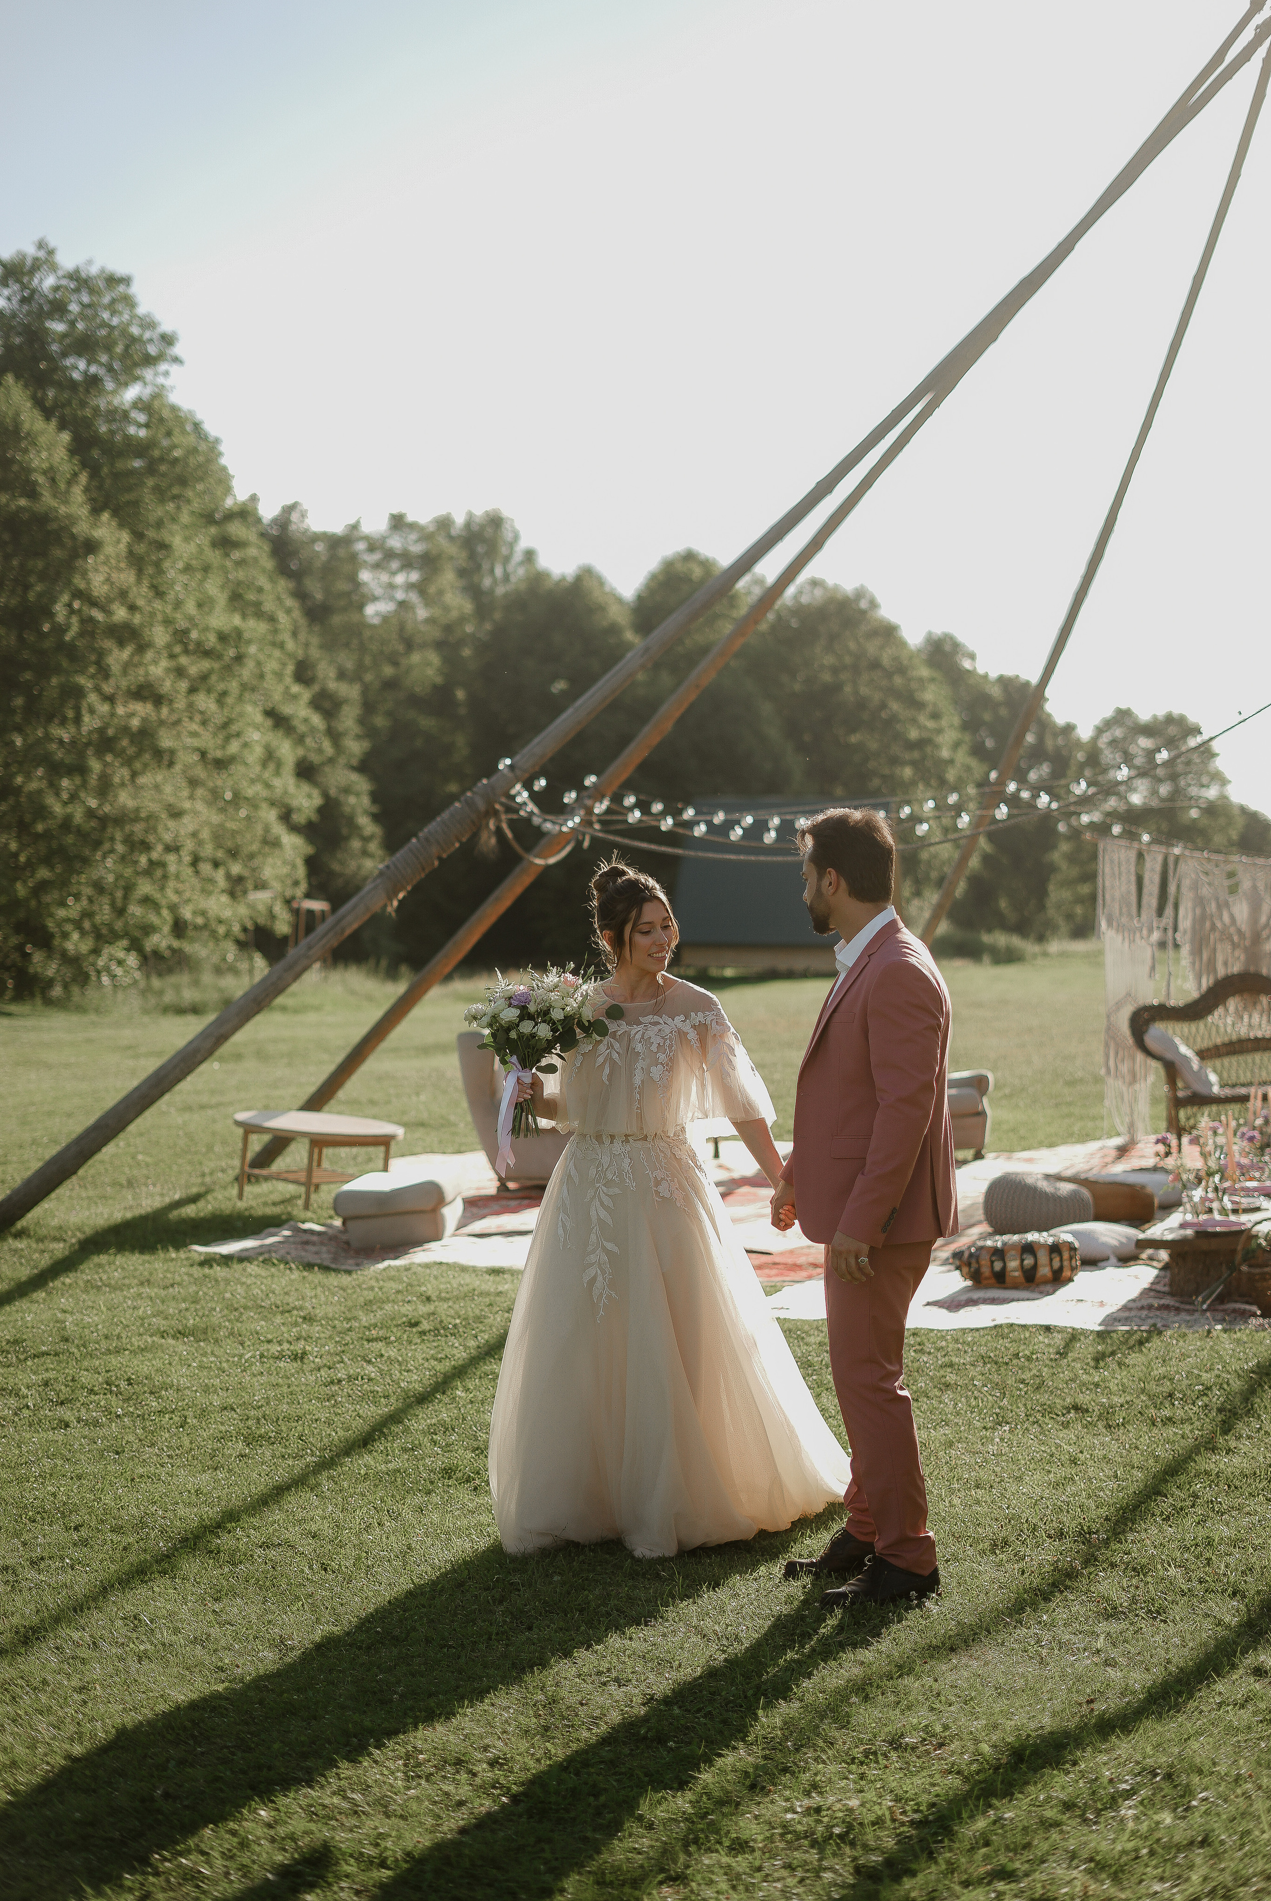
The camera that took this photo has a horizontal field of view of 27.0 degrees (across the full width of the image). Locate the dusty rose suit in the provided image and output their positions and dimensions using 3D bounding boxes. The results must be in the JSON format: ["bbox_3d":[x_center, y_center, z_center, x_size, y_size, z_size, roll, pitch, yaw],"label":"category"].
[{"bbox_3d":[0.530,0.677,6.074,0.400,1.490,0.540,0,1,-18],"label":"dusty rose suit"}]

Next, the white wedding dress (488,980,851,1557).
[{"bbox_3d":[0.100,0.758,6.786,0.950,1.360,0.900,0,1,12],"label":"white wedding dress"}]

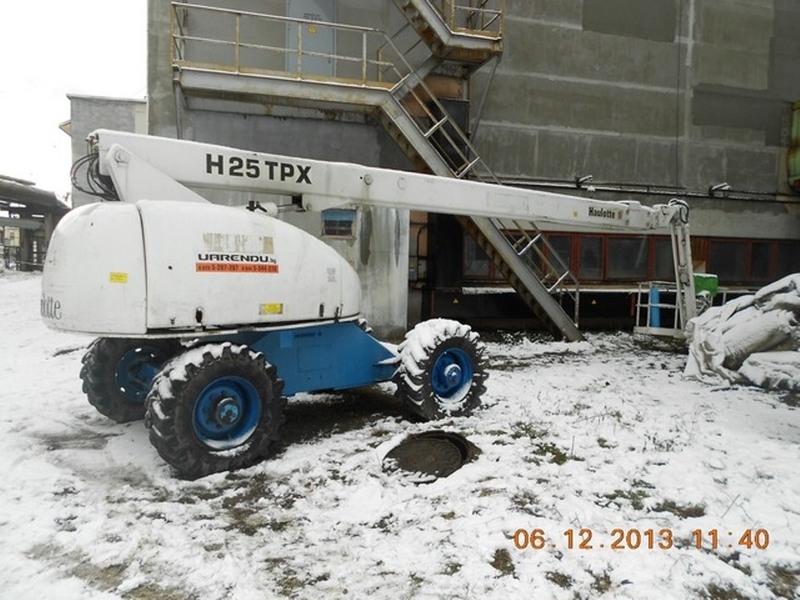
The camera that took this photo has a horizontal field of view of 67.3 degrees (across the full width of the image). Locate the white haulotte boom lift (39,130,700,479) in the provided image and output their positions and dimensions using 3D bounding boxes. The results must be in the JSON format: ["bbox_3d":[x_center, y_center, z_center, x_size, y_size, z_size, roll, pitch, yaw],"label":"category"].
[{"bbox_3d":[1.587,-0.160,8.321,11.363,2.707,2.424,-2,4,-37],"label":"white haulotte boom lift"}]

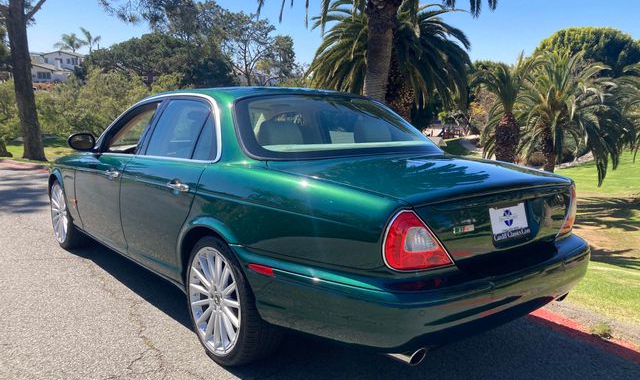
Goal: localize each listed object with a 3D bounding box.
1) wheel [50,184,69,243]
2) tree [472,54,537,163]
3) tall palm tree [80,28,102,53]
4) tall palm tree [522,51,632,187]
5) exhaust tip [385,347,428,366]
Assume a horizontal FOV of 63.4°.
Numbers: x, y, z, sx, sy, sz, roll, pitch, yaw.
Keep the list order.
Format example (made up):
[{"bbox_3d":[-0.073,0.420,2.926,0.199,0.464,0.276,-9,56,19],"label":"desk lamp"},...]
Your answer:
[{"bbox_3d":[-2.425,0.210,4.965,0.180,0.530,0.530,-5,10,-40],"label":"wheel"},{"bbox_3d":[7.062,-2.919,19.500,2.700,4.500,2.700,1,7,0],"label":"tree"},{"bbox_3d":[-46.344,-28.699,105.000,4.500,9.500,4.500,1,7,0],"label":"tall palm tree"},{"bbox_3d":[8.357,-2.315,17.000,3.700,4.600,3.700,1,7,0],"label":"tall palm tree"},{"bbox_3d":[0.345,0.645,2.065,0.075,0.072,0.140,-5,10,-40],"label":"exhaust tip"}]

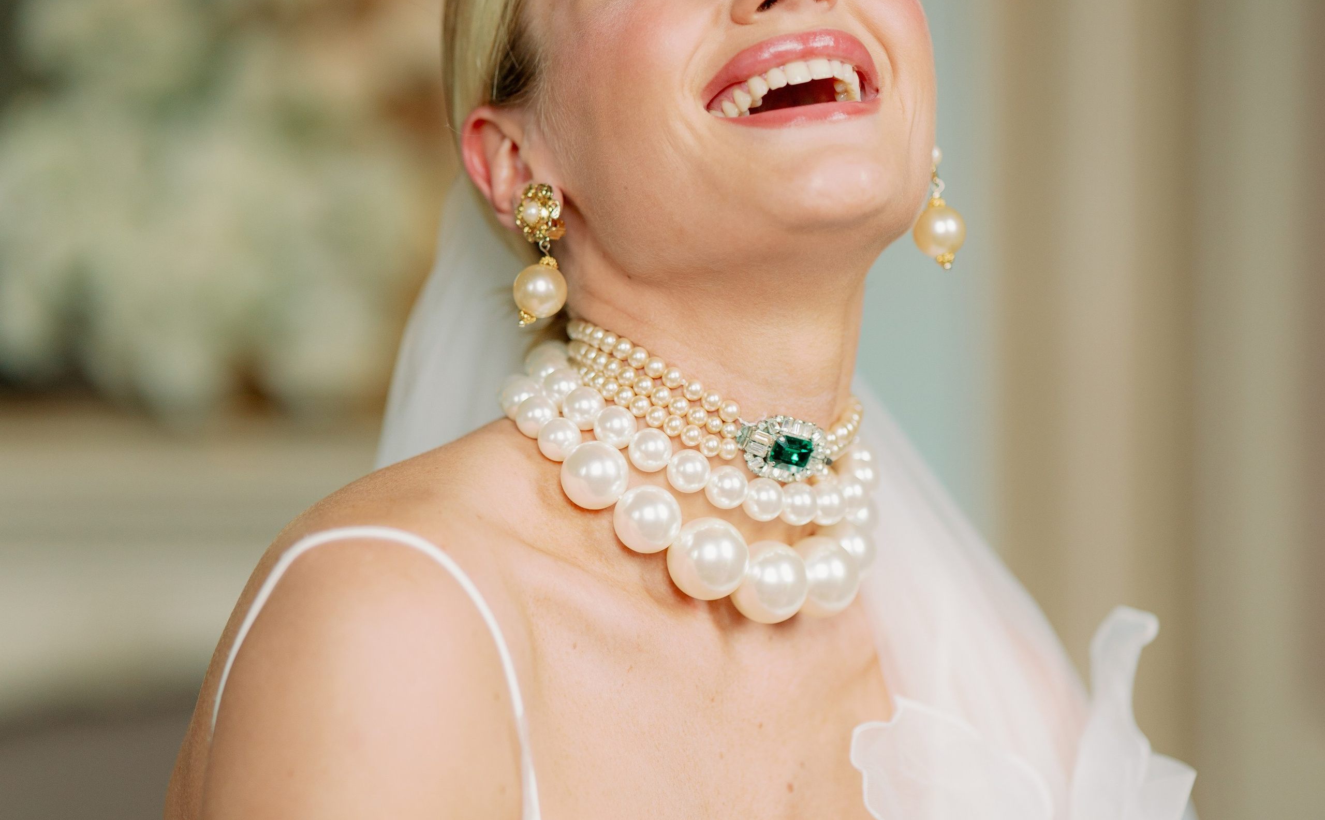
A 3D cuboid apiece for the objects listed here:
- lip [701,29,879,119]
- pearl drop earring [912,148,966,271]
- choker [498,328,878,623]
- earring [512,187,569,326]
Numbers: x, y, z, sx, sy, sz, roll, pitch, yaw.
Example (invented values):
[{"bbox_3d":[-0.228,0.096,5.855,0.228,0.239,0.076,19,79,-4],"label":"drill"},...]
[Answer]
[{"bbox_3d":[0.043,-0.109,1.555,0.060,0.034,0.024,-6,-32,-14],"label":"lip"},{"bbox_3d":[0.097,-0.073,1.650,0.019,0.049,0.019,0,9,0],"label":"pearl drop earring"},{"bbox_3d":[0.009,0.017,1.620,0.132,0.085,0.135,-9,41,-46],"label":"choker"},{"bbox_3d":[-0.042,-0.054,1.615,0.019,0.049,0.019,7,11,37],"label":"earring"}]

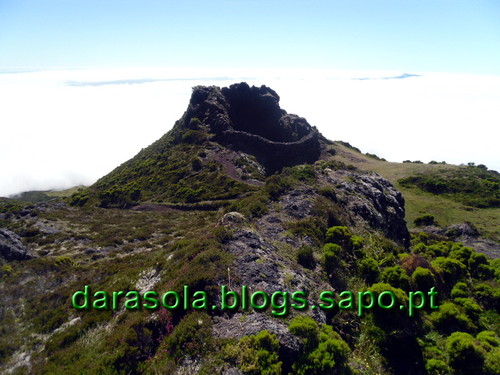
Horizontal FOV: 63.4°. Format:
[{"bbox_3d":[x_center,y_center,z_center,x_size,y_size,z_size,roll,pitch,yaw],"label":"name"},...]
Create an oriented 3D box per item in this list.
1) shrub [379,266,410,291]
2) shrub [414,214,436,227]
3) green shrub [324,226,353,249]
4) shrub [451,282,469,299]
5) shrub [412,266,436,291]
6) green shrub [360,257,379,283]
[{"bbox_3d":[3.598,2.258,10.000,0.720,0.707,0.684,0,16,0],"label":"shrub"},{"bbox_3d":[9.547,1.812,22.000,1.161,0.685,1.103,0,16,0],"label":"shrub"},{"bbox_3d":[2.626,1.516,12.000,0.806,0.718,0.766,0,16,0],"label":"green shrub"},{"bbox_3d":[5.336,2.644,10.300,0.445,0.448,0.422,0,16,0],"label":"shrub"},{"bbox_3d":[4.876,2.557,11.300,0.680,0.680,0.660,1,16,0],"label":"shrub"},{"bbox_3d":[3.162,2.196,10.700,0.462,0.741,0.485,0,16,0],"label":"green shrub"}]

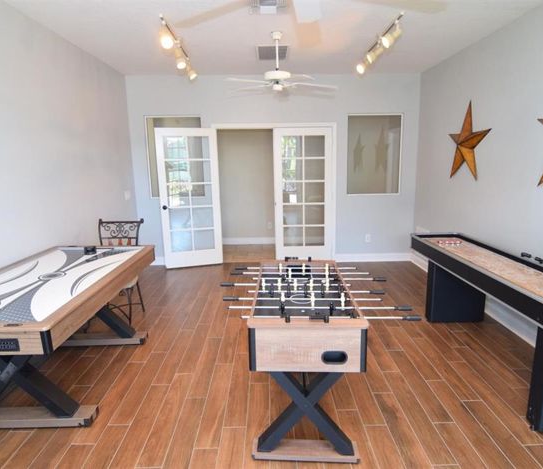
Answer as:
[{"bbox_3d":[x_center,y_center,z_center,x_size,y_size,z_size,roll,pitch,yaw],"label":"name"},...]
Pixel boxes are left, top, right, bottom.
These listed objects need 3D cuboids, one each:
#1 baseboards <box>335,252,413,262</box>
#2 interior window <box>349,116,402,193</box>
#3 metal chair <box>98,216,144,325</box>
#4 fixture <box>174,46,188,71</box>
[{"bbox_3d":[1.633,0.375,5.029,1.270,0.135,0.020,-1,12,0],"label":"baseboards"},{"bbox_3d":[1.534,-1.191,4.722,0.820,1.180,0.080,-1,12,0],"label":"interior window"},{"bbox_3d":[-1.612,0.382,3.251,0.470,1.040,0.480,-3,13,-6],"label":"metal chair"},{"bbox_3d":[-0.908,-1.759,3.130,0.125,0.215,0.150,-4,13,-14],"label":"fixture"}]

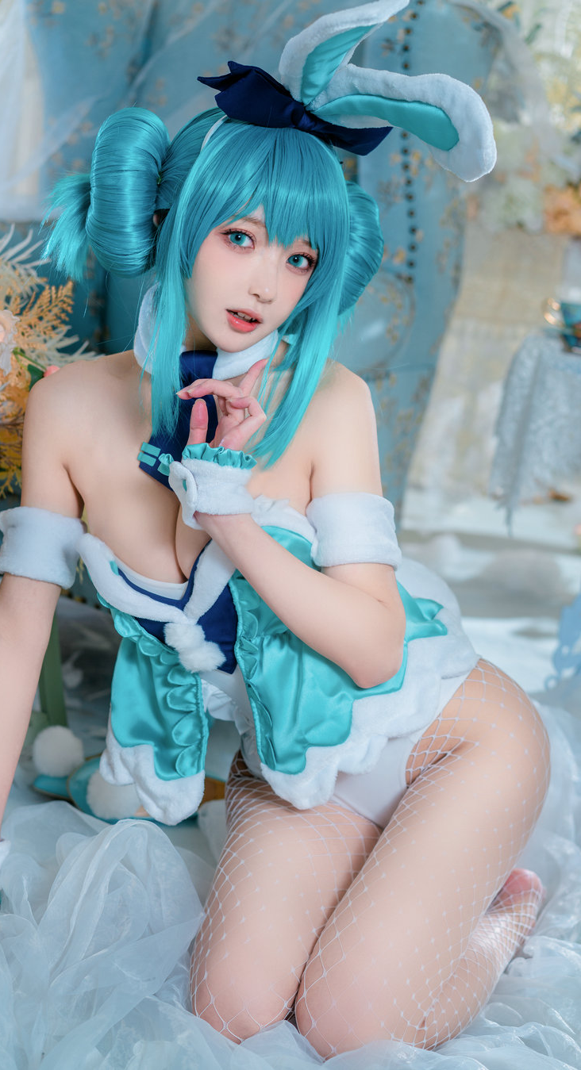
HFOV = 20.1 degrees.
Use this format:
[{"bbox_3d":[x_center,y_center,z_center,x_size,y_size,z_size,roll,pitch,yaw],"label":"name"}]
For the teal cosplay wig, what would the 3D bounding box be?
[{"bbox_3d":[-0.080,-0.262,1.710,0.340,0.355,0.270,14,12,-19],"label":"teal cosplay wig"}]

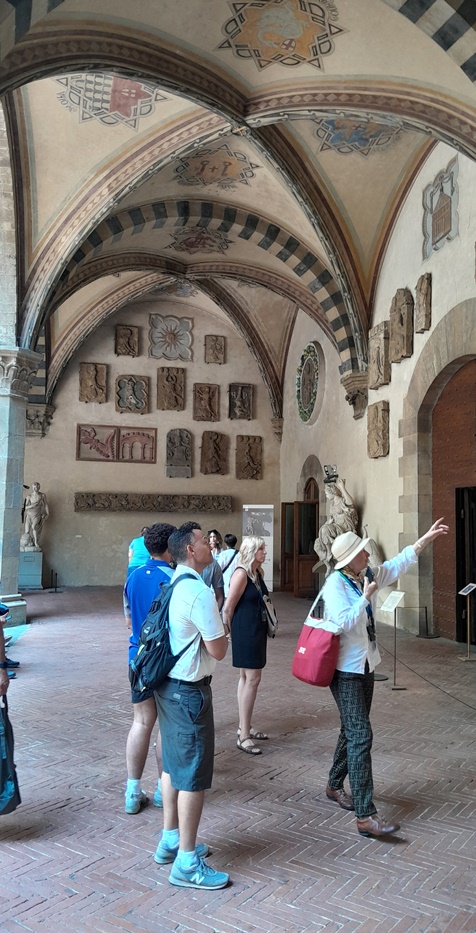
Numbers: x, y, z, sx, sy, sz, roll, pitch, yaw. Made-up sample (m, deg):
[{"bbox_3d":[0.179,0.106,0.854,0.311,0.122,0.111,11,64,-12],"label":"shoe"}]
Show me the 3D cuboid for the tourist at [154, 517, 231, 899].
[{"bbox_3d":[-0.220,1.148,3.532,0.400,1.745,0.500,1,-4,-3],"label":"tourist"}]

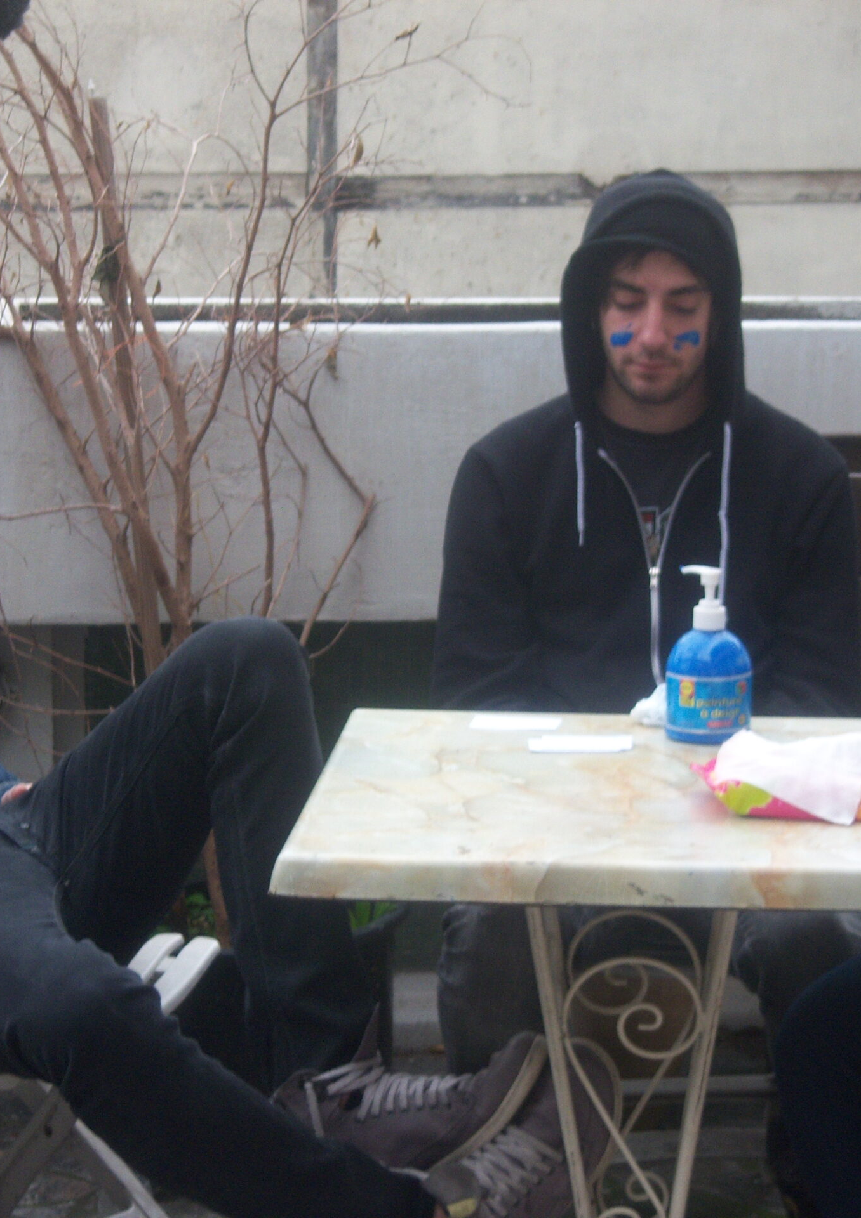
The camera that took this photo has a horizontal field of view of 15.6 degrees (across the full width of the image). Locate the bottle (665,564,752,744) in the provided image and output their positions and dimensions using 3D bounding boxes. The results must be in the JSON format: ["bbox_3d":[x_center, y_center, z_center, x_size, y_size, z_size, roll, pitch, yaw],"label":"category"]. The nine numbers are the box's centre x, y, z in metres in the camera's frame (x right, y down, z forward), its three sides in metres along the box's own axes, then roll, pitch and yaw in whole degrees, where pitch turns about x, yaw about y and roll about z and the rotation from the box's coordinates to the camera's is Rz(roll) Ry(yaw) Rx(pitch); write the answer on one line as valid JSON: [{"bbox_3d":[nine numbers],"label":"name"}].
[{"bbox_3d":[0.290,0.044,3.271,0.089,0.184,0.087,0,10,2],"label":"bottle"}]

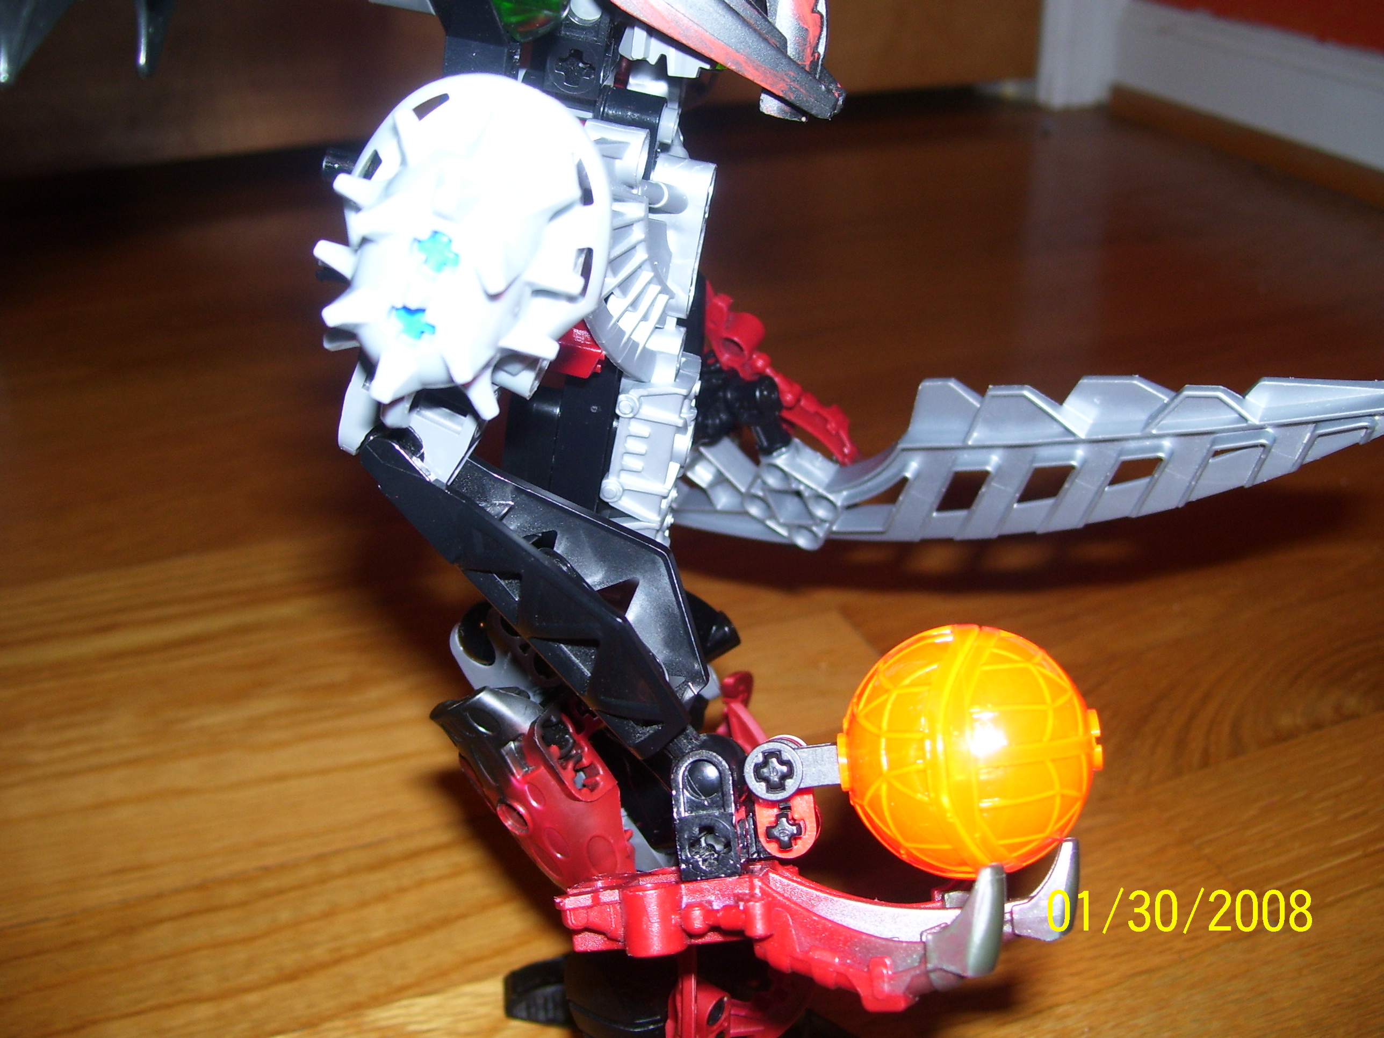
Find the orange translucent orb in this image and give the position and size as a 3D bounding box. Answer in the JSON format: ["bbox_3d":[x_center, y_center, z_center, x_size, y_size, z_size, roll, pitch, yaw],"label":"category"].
[{"bbox_3d":[0.035,0.030,0.189,0.034,0.032,0.032,3,26,12],"label":"orange translucent orb"}]

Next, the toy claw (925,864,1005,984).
[{"bbox_3d":[0.032,0.048,0.175,0.009,0.013,0.005,7,16,37],"label":"toy claw"}]

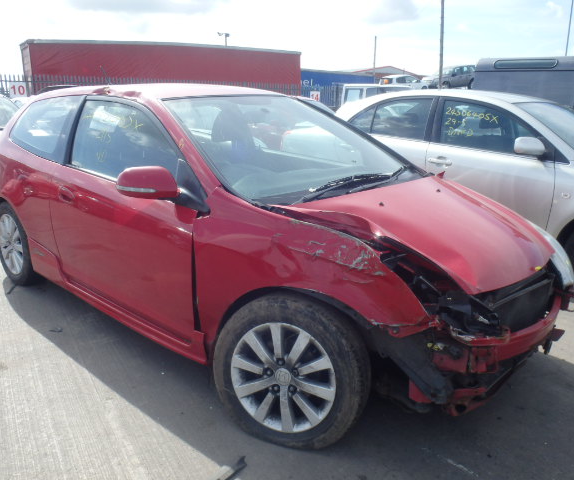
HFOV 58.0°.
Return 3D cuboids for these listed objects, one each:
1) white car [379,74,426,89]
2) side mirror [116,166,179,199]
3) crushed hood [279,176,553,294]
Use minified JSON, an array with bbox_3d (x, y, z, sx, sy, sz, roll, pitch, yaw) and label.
[{"bbox_3d":[9.040,-12.015,40.000,4.000,1.480,1.680,-8,17,-29],"label":"white car"},{"bbox_3d":[-0.583,-0.236,2.168,0.131,0.136,0.227,14,20,41],"label":"side mirror"},{"bbox_3d":[0.693,-0.084,2.326,0.838,0.222,1.242,30,30,35],"label":"crushed hood"}]

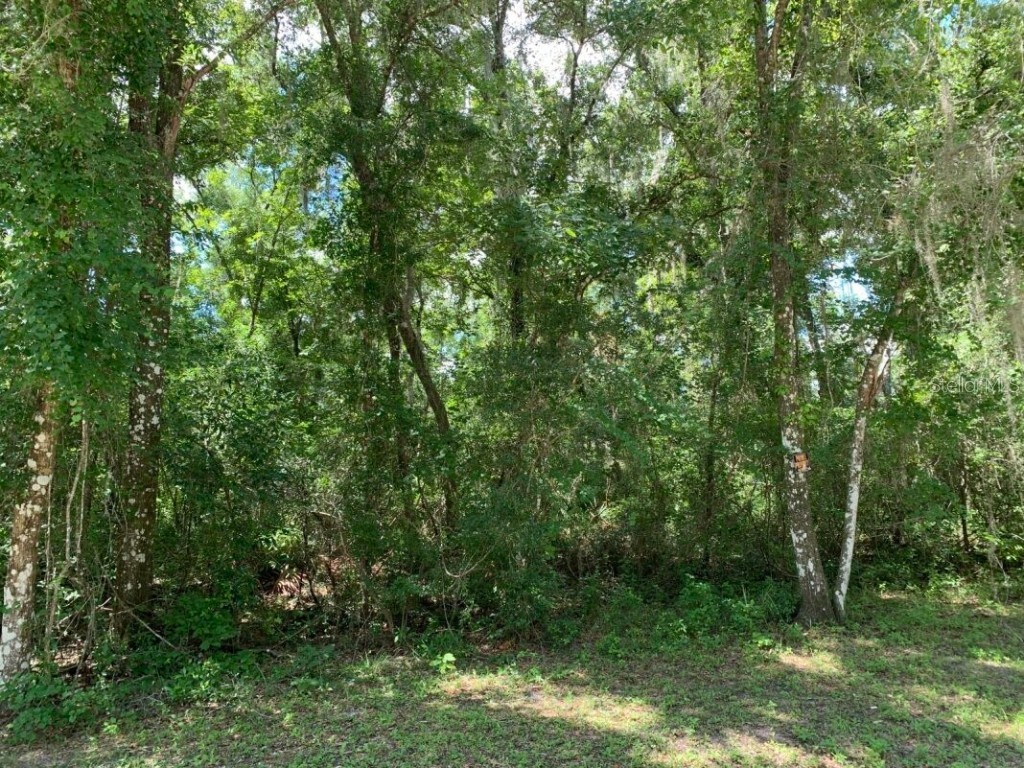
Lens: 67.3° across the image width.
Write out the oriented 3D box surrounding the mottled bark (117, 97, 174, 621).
[{"bbox_3d":[-4.100,-0.388,8.739,0.480,6.100,0.450,0,-8,0],"label":"mottled bark"}]

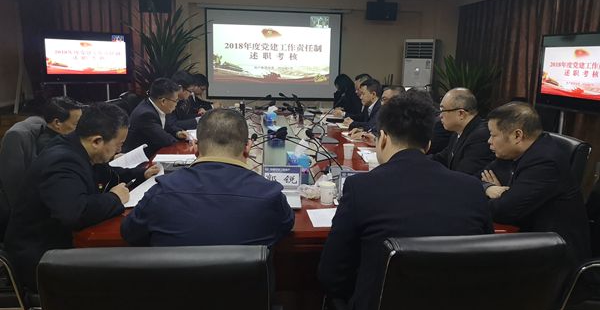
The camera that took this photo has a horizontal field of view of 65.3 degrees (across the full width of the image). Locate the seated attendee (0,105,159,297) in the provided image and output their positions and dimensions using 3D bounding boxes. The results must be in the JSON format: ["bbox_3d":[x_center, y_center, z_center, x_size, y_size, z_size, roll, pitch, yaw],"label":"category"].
[{"bbox_3d":[-0.930,0.380,2.133,0.720,1.230,0.600,0,12,-6],"label":"seated attendee"}]

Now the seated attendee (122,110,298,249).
[{"bbox_3d":[-0.325,0.420,1.836,0.580,1.220,0.740,0,11,-6],"label":"seated attendee"}]

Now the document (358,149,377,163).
[{"bbox_3d":[0.552,0.009,3.240,0.260,0.015,0.300,0,11,-6],"label":"document"}]

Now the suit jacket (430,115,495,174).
[{"bbox_3d":[0.977,0.122,2.621,0.480,0.680,0.520,0,12,-6],"label":"suit jacket"}]

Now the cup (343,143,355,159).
[{"bbox_3d":[0.343,-0.022,3.310,0.075,0.090,0.075,1,12,0],"label":"cup"}]

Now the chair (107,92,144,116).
[{"bbox_3d":[-1.410,0.002,4.364,0.640,1.050,0.600,0,12,-6],"label":"chair"}]

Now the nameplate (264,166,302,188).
[{"bbox_3d":[-0.088,0.118,2.374,0.190,0.110,0.060,0,11,-6],"label":"nameplate"}]

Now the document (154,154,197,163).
[{"bbox_3d":[-0.857,0.017,3.205,0.290,0.012,0.215,0,12,-6],"label":"document"}]

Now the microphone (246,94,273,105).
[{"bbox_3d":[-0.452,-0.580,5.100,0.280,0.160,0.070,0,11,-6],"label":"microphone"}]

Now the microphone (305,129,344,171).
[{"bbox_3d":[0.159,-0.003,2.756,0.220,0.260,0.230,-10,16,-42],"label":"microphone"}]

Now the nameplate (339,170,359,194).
[{"bbox_3d":[0.308,0.146,2.441,0.205,0.115,0.060,0,12,-6],"label":"nameplate"}]

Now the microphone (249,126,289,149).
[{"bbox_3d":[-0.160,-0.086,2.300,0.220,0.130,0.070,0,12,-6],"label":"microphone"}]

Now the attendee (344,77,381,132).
[{"bbox_3d":[0.637,-0.092,4.439,0.680,1.260,0.540,0,11,-6],"label":"attendee"}]

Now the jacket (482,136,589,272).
[{"bbox_3d":[0.967,0.186,2.079,0.450,0.620,0.520,1,11,-3],"label":"jacket"}]

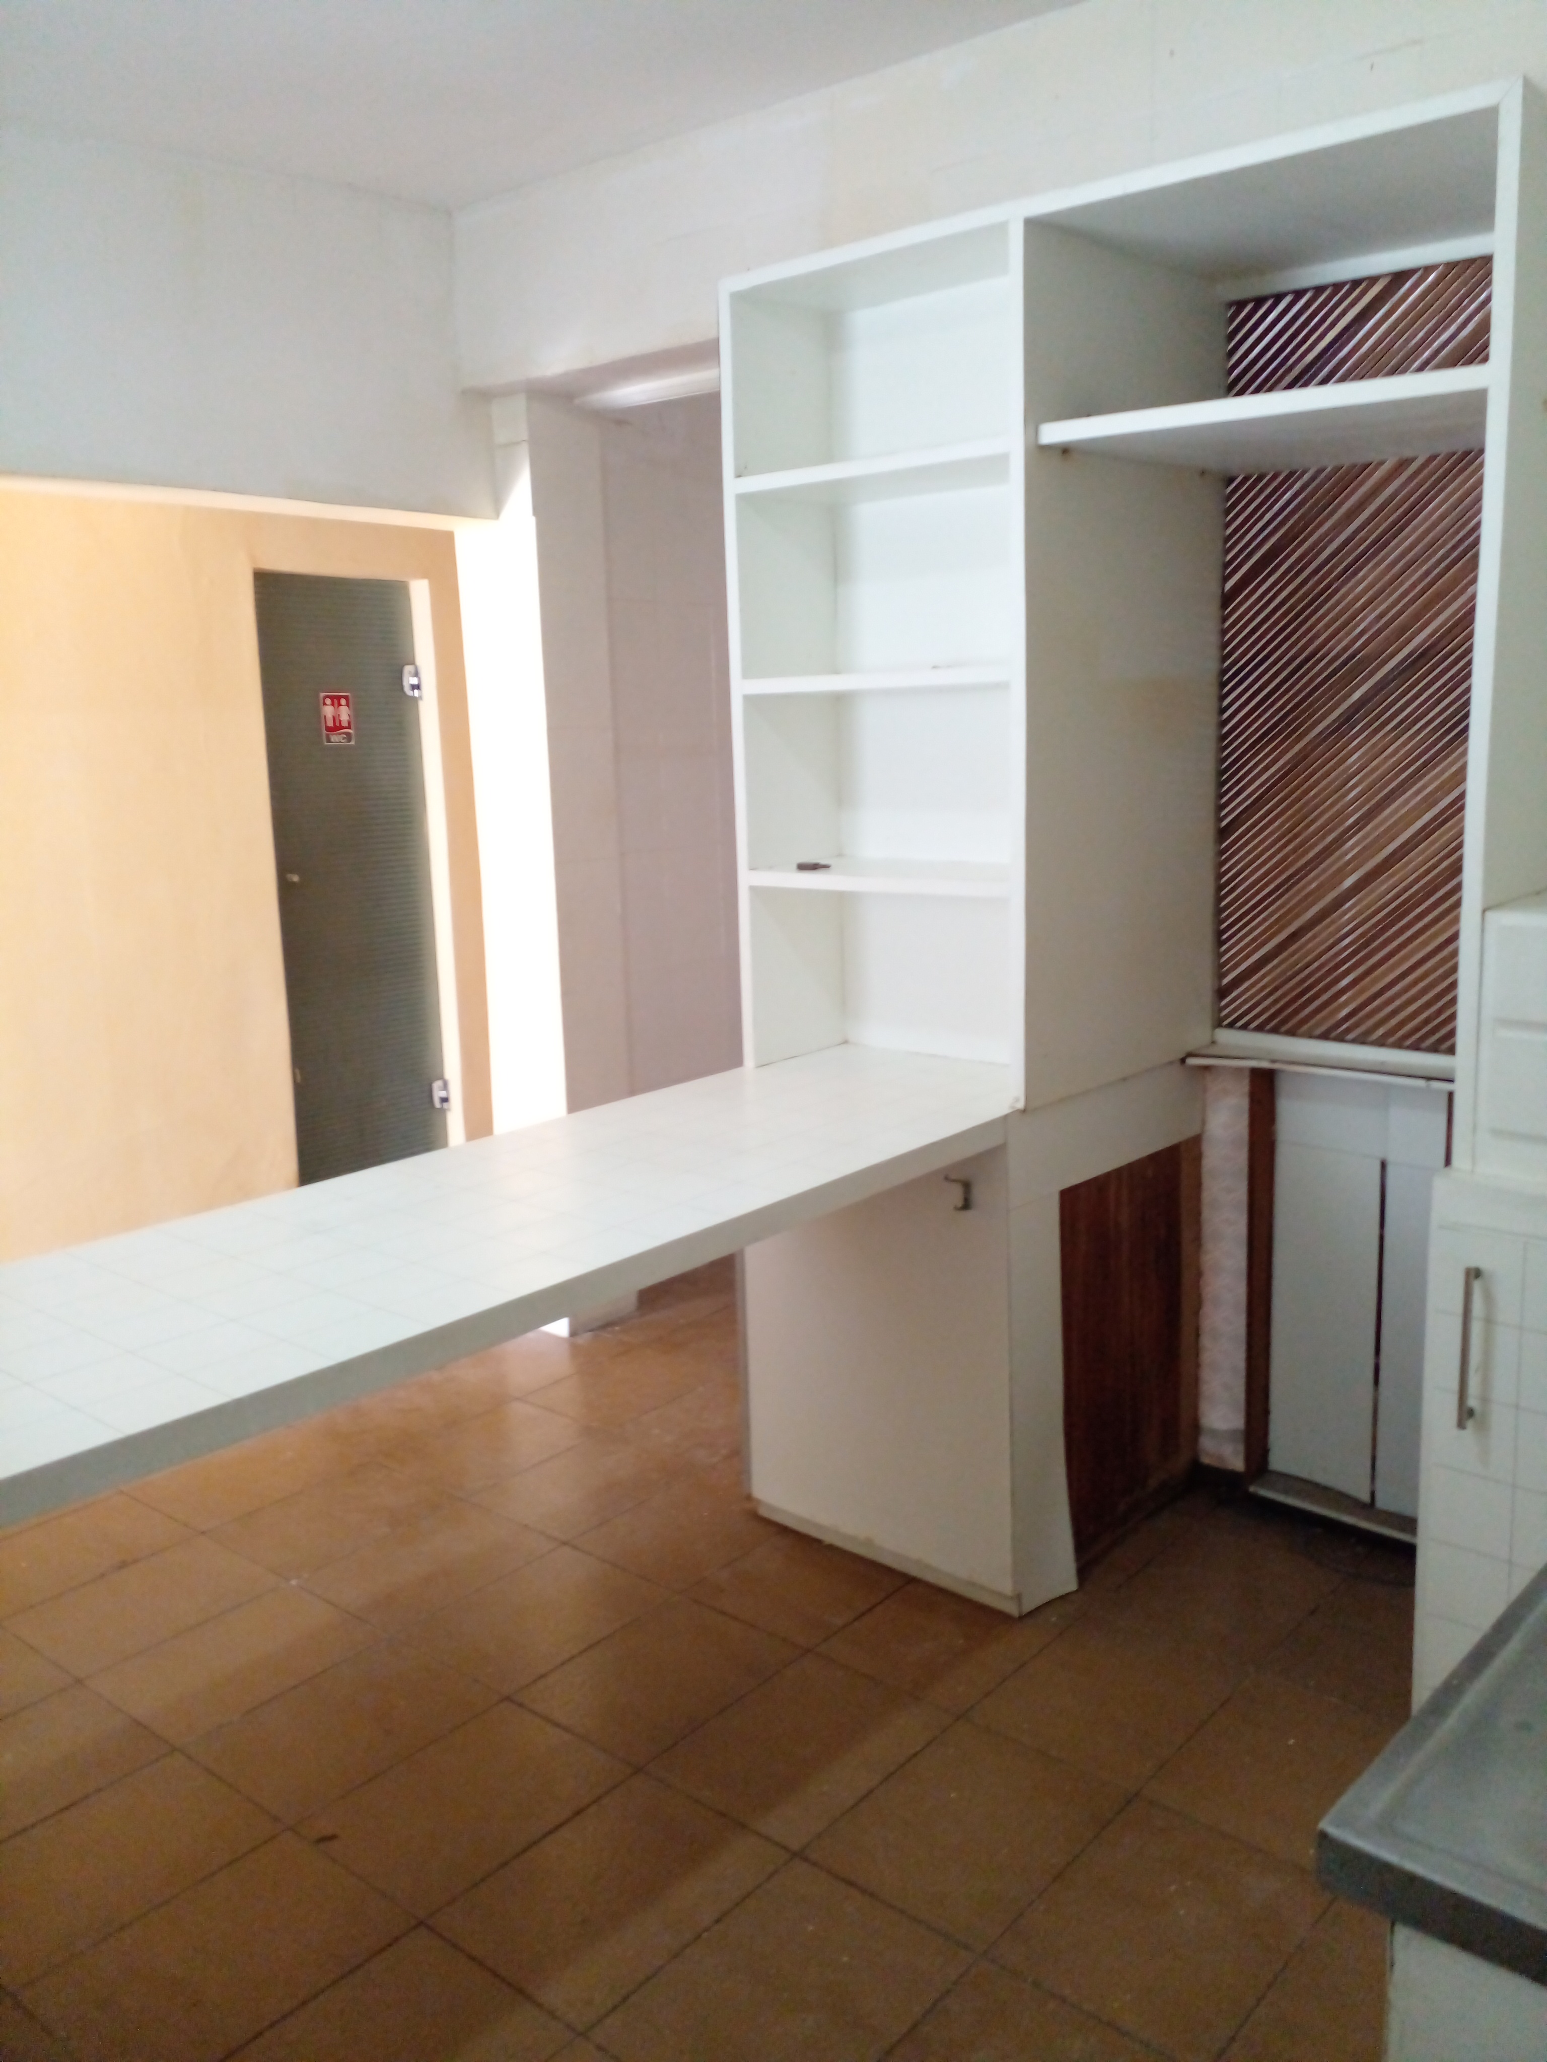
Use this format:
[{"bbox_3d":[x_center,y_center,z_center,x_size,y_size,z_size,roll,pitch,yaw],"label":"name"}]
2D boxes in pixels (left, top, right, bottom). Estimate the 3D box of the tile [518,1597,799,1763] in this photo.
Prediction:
[{"bbox_3d":[-0.184,1.049,2.625,0.282,0.012,0.384,7,13,40],"label":"tile"}]

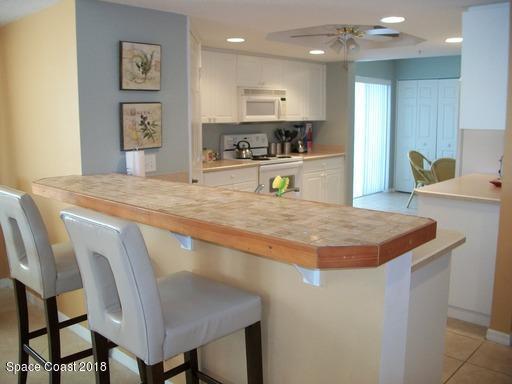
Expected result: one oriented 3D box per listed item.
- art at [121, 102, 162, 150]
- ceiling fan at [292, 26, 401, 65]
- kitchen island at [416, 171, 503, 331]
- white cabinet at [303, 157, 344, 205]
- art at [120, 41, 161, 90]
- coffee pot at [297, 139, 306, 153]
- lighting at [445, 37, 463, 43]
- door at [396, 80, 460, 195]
[{"bbox_3d":[-0.836,-0.481,3.467,0.030,0.336,0.332,8,13,43],"label":"art"},{"bbox_3d":[0.882,-1.444,4.650,1.080,0.450,1.080,8,13,43],"label":"ceiling fan"},{"bbox_3d":[1.861,0.373,3.874,0.630,0.910,1.300,8,13,43],"label":"kitchen island"},{"bbox_3d":[0.717,-0.042,6.633,0.600,0.870,0.932,8,13,43],"label":"white cabinet"},{"bbox_3d":[-0.828,-0.897,3.414,0.030,0.328,0.319,8,13,43],"label":"art"},{"bbox_3d":[0.616,-0.631,6.410,0.125,0.190,0.125,8,12,43],"label":"coffee pot"},{"bbox_3d":[2.082,-1.597,4.958,0.190,0.030,0.190,8,13,43],"label":"lighting"},{"bbox_3d":[3.136,-0.948,8.401,1.350,2.020,0.050,8,13,43],"label":"door"}]

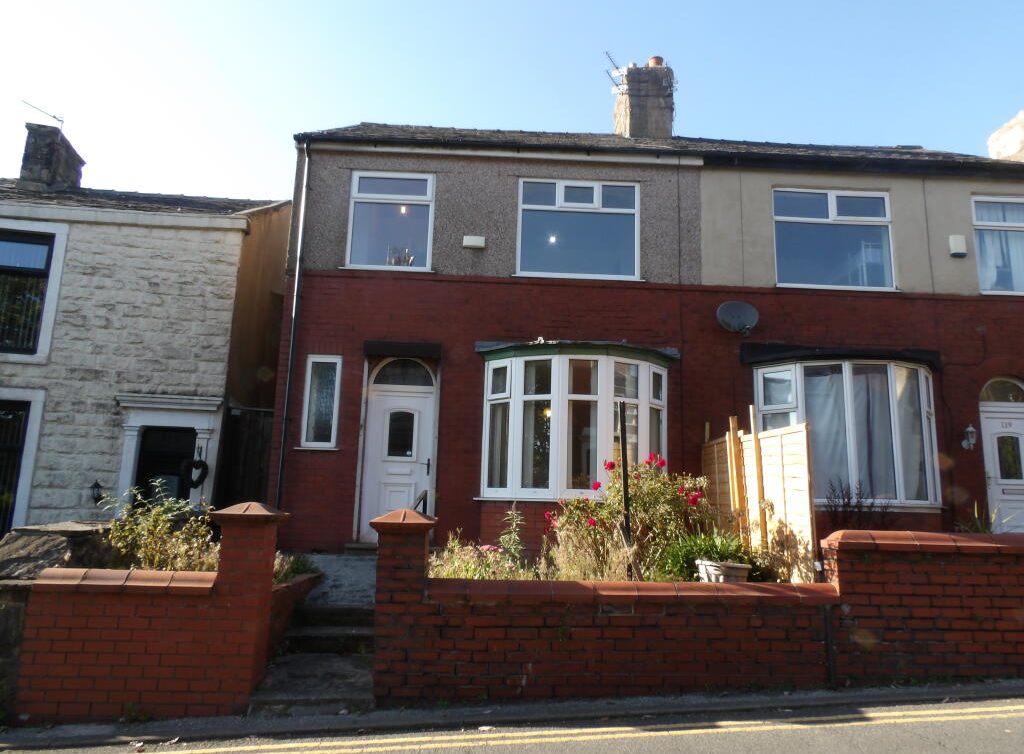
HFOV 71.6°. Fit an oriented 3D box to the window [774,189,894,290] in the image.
[{"bbox_3d":[4.494,-1.911,9.917,1.645,1.429,0.120,2,-10,-1],"label":"window"}]

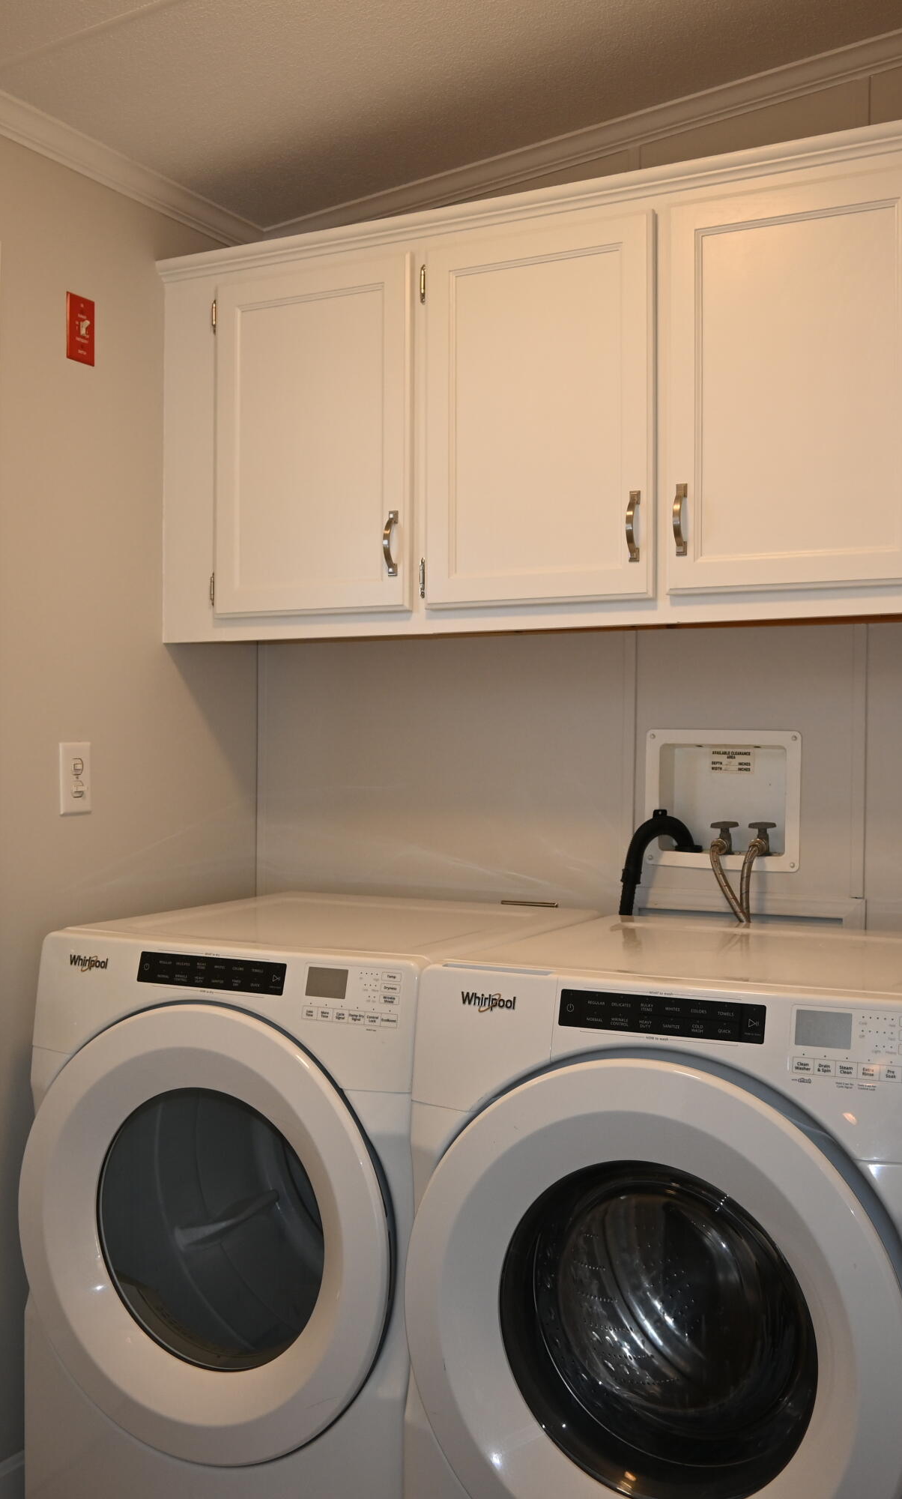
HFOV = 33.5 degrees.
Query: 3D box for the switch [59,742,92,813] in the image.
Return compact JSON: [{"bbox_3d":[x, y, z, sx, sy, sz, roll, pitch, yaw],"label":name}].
[{"bbox_3d":[-0.657,0.050,2.634,0.012,0.121,0.077,0,0,29],"label":"switch"}]

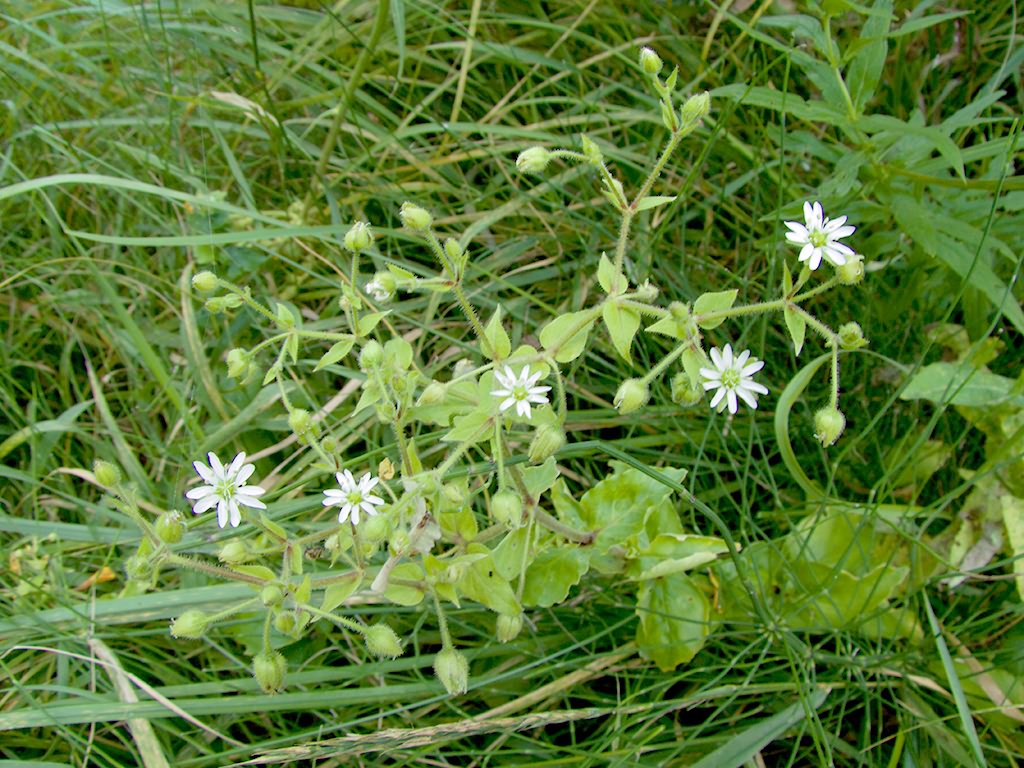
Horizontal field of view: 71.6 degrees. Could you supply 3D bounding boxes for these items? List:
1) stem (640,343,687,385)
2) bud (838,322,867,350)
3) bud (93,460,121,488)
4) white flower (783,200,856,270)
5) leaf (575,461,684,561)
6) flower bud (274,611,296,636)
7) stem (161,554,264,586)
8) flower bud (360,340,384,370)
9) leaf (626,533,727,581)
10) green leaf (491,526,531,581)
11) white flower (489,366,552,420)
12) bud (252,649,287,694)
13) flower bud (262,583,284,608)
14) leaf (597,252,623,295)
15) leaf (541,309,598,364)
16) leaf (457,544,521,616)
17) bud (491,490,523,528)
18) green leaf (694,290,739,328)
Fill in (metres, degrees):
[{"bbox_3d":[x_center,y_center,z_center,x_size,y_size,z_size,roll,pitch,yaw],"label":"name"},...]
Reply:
[{"bbox_3d":[0.050,-0.007,0.232,0.019,0.002,0.002,-42,90,-9],"label":"stem"},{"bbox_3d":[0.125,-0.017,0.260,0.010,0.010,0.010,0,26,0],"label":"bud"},{"bbox_3d":[-0.126,0.028,0.220,0.008,0.009,0.008,-32,12,0],"label":"bud"},{"bbox_3d":[0.097,-0.047,0.224,0.022,0.008,0.022,0,71,10],"label":"white flower"},{"bbox_3d":[0.042,0.046,0.250,0.041,0.011,0.028,-32,65,-17],"label":"leaf"},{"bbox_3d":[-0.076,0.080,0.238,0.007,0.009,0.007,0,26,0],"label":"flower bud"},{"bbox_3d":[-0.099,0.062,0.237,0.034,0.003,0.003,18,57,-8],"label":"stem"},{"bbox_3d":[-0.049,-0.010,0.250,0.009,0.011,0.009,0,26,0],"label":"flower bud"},{"bbox_3d":[0.058,0.061,0.250,0.037,0.008,0.017,-10,54,-8],"label":"leaf"},{"bbox_3d":[-0.001,0.056,0.235,0.013,0.005,0.020,17,69,13],"label":"green leaf"},{"bbox_3d":[0.003,0.002,0.235,0.020,0.008,0.019,0,66,3],"label":"white flower"},{"bbox_3d":[-0.072,0.085,0.210,0.010,0.013,0.010,-3,12,1],"label":"bud"},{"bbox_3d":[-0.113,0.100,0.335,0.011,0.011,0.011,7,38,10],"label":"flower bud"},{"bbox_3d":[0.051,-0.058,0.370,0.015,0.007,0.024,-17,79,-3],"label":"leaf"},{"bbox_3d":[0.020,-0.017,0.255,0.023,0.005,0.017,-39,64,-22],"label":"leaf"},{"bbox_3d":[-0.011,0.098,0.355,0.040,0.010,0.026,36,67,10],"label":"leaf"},{"bbox_3d":[-0.002,0.039,0.223,0.009,0.012,0.009,0,41,0],"label":"bud"},{"bbox_3d":[0.067,-0.025,0.235,0.017,0.004,0.012,-27,69,-11],"label":"green leaf"}]

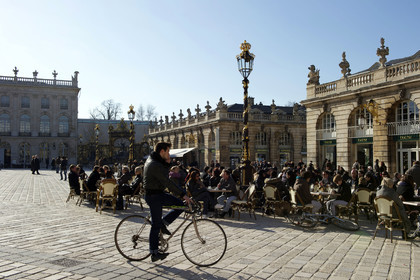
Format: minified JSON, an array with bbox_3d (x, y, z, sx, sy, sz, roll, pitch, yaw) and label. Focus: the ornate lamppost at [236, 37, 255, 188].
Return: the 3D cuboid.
[{"bbox_3d":[1.637,-1.067,19.026,0.840,6.970,0.840,0,-3,0],"label":"ornate lamppost"}]

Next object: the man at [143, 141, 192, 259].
[{"bbox_3d":[-0.600,0.880,5.980,0.720,1.690,0.500,-1,-3,17],"label":"man"}]

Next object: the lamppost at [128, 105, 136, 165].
[{"bbox_3d":[-7.673,0.029,41.144,0.820,6.990,0.820,1,-3,-23],"label":"lamppost"}]

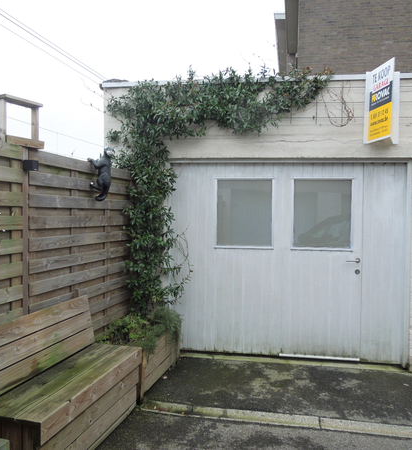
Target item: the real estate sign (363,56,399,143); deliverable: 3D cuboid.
[{"bbox_3d":[1.702,-1.139,4.058,0.353,0.717,0.404,1,2,9],"label":"real estate sign"}]

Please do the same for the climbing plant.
[{"bbox_3d":[0.084,-0.358,4.365,2.262,2.475,0.364,1,2,9],"label":"climbing plant"}]

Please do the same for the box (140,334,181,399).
[{"bbox_3d":[-0.678,1.206,4.125,0.606,0.404,1.010,1,2,15],"label":"box"}]

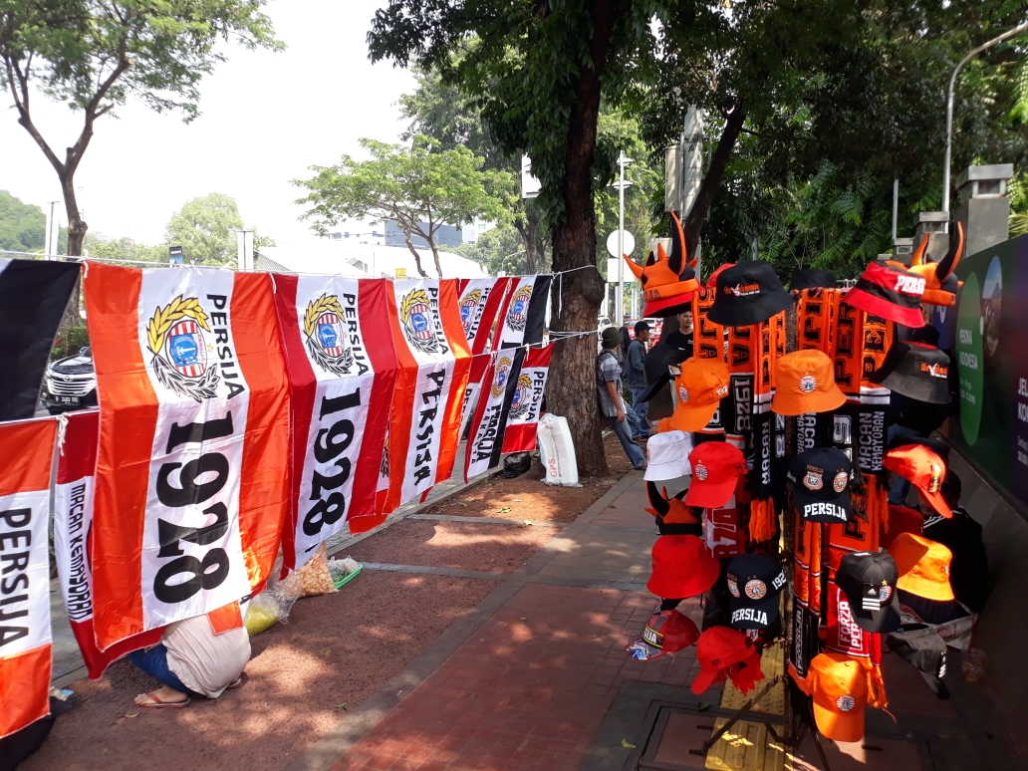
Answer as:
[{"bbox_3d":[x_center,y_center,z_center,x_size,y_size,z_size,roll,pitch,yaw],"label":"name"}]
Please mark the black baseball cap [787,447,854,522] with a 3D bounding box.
[{"bbox_3d":[0.991,0.308,2.570,0.178,0.160,0.262,5,29,12],"label":"black baseball cap"}]

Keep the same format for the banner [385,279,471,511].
[{"bbox_3d":[-0.555,0.005,5.450,0.170,1.480,1.050,1,5,21],"label":"banner"}]

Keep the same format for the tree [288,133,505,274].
[{"bbox_3d":[-4.473,-5.347,32.000,8.800,9.200,8.400,-1,4,-8],"label":"tree"}]

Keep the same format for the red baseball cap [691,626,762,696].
[{"bbox_3d":[0.685,0.911,2.710,0.262,0.160,0.178,-28,-10,9],"label":"red baseball cap"}]

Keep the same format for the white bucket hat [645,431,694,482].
[{"bbox_3d":[0.608,0.265,3.030,0.260,0.170,0.250,-5,6,1],"label":"white bucket hat"}]

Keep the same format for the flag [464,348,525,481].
[{"bbox_3d":[-0.163,0.243,7.100,0.150,1.100,0.820,12,8,19],"label":"flag"}]

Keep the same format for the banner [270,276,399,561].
[{"bbox_3d":[-0.992,0.124,4.450,0.240,1.480,1.170,1,4,20],"label":"banner"}]

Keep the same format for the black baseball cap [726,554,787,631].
[{"bbox_3d":[0.777,0.651,2.600,0.178,0.160,0.262,-4,18,39],"label":"black baseball cap"}]

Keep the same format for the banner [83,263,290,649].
[{"bbox_3d":[-1.320,0.235,3.410,0.180,1.480,1.050,1,5,21],"label":"banner"}]

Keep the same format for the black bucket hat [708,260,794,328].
[{"bbox_3d":[0.761,-0.300,2.580,0.275,0.165,0.285,-6,15,33],"label":"black bucket hat"}]

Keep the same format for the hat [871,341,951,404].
[{"bbox_3d":[1.396,-0.044,2.820,0.280,0.170,0.280,3,18,-1],"label":"hat"}]

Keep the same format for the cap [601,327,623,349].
[{"bbox_3d":[1.101,-0.537,9.000,0.270,0.190,0.250,-3,5,-30],"label":"cap"}]

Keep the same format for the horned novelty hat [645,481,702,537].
[{"bbox_3d":[0.616,0.442,2.980,0.240,0.250,0.240,-2,5,-20],"label":"horned novelty hat"}]

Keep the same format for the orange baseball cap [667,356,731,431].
[{"bbox_3d":[0.604,0.015,2.650,0.262,0.160,0.178,-40,33,-26],"label":"orange baseball cap"}]

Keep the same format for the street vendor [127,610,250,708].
[{"bbox_3d":[-1.480,0.980,3.620,0.620,0.770,0.460,2,5,28],"label":"street vendor"}]

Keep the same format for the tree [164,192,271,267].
[{"bbox_3d":[-20.227,-8.084,54.000,7.000,10.400,7.000,1,5,20],"label":"tree"}]

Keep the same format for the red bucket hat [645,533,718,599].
[{"bbox_3d":[0.570,0.603,2.690,0.265,0.160,0.255,-24,9,-17],"label":"red bucket hat"}]

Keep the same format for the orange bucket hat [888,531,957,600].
[{"bbox_3d":[1.453,0.651,2.870,0.250,0.170,0.260,-4,20,-38],"label":"orange bucket hat"}]

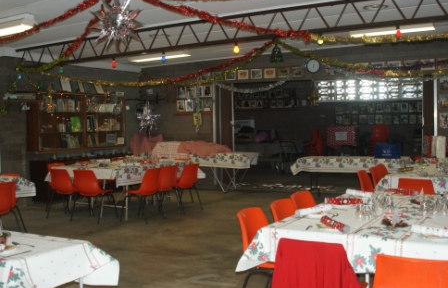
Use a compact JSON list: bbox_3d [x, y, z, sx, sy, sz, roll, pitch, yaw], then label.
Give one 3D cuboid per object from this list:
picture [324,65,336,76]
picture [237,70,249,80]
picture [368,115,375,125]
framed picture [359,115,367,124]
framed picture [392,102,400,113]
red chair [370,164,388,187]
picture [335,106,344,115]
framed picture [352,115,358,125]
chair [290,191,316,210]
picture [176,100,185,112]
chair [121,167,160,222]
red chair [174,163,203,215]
[{"bbox_3d":[2.079,-1.431,10.221,0.228,0.204,0.030,0,2,31],"label":"picture"},{"bbox_3d":[0.380,-1.369,10.416,0.245,0.205,0.025,1,4,25],"label":"picture"},{"bbox_3d":[3.996,-0.654,14.196,0.190,0.250,0.025,0,3,27],"label":"picture"},{"bbox_3d":[3.541,-0.625,13.339,0.190,0.240,0.025,1,4,25],"label":"framed picture"},{"bbox_3d":[4.628,-0.969,14.051,0.201,0.263,0.030,0,2,31],"label":"framed picture"},{"bbox_3d":[2.360,0.714,7.380,0.500,0.775,0.450,1,4,27],"label":"red chair"},{"bbox_3d":[3.280,-0.958,14.846,0.239,0.229,0.030,0,2,31],"label":"picture"},{"bbox_3d":[3.613,-0.666,14.398,0.190,0.250,0.025,0,3,27],"label":"framed picture"},{"bbox_3d":[0.912,0.861,4.889,0.520,0.790,0.500,1,3,35],"label":"chair"},{"bbox_3d":[-0.925,-0.804,11.219,0.197,0.257,0.025,1,3,29],"label":"picture"},{"bbox_3d":[-1.242,0.775,8.071,0.530,0.795,0.490,0,2,31],"label":"chair"},{"bbox_3d":[-0.650,0.708,8.430,0.500,0.775,0.450,1,4,27],"label":"red chair"}]

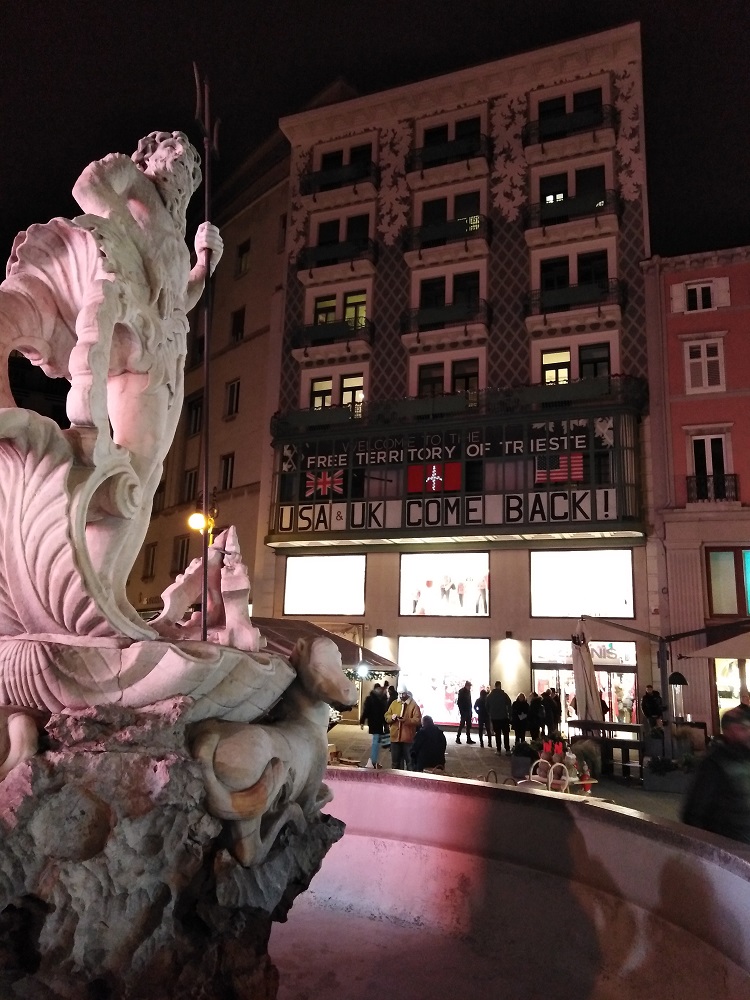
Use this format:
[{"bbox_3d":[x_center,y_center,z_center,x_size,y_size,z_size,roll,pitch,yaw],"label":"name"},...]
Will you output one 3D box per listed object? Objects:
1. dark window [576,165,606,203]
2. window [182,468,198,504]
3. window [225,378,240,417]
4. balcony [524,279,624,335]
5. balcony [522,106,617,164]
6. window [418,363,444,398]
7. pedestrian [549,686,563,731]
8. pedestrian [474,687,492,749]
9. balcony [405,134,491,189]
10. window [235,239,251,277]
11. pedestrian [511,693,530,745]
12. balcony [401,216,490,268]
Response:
[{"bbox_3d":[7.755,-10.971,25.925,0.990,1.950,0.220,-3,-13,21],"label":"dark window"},{"bbox_3d":[-8.430,-0.616,33.297,0.200,1.595,1.152,12,-16,-40],"label":"window"},{"bbox_3d":[-6.367,-4.557,32.267,0.200,1.650,1.100,12,-16,-41],"label":"window"},{"bbox_3d":[6.731,-6.510,24.656,3.090,1.330,1.000,-3,-13,21],"label":"balcony"},{"bbox_3d":[7.001,-13.157,26.052,3.204,1.248,0.864,-3,-13,22],"label":"balcony"},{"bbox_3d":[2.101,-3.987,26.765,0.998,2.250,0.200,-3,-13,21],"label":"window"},{"bbox_3d":[5.181,6.238,20.729,0.480,1.660,0.350,-1,-12,14],"label":"pedestrian"},{"bbox_3d":[3.091,6.192,20.564,0.520,1.630,0.360,-2,-13,20],"label":"pedestrian"},{"bbox_3d":[2.870,-13.294,28.529,3.274,1.219,0.860,-3,-13,21],"label":"balcony"},{"bbox_3d":[-6.157,-11.241,33.685,0.200,1.750,1.150,12,-16,-41],"label":"window"},{"bbox_3d":[4.165,6.321,20.847,0.520,1.570,0.360,1,-12,5],"label":"pedestrian"},{"bbox_3d":[2.665,-9.634,27.030,3.204,1.260,0.864,-3,-13,22],"label":"balcony"}]

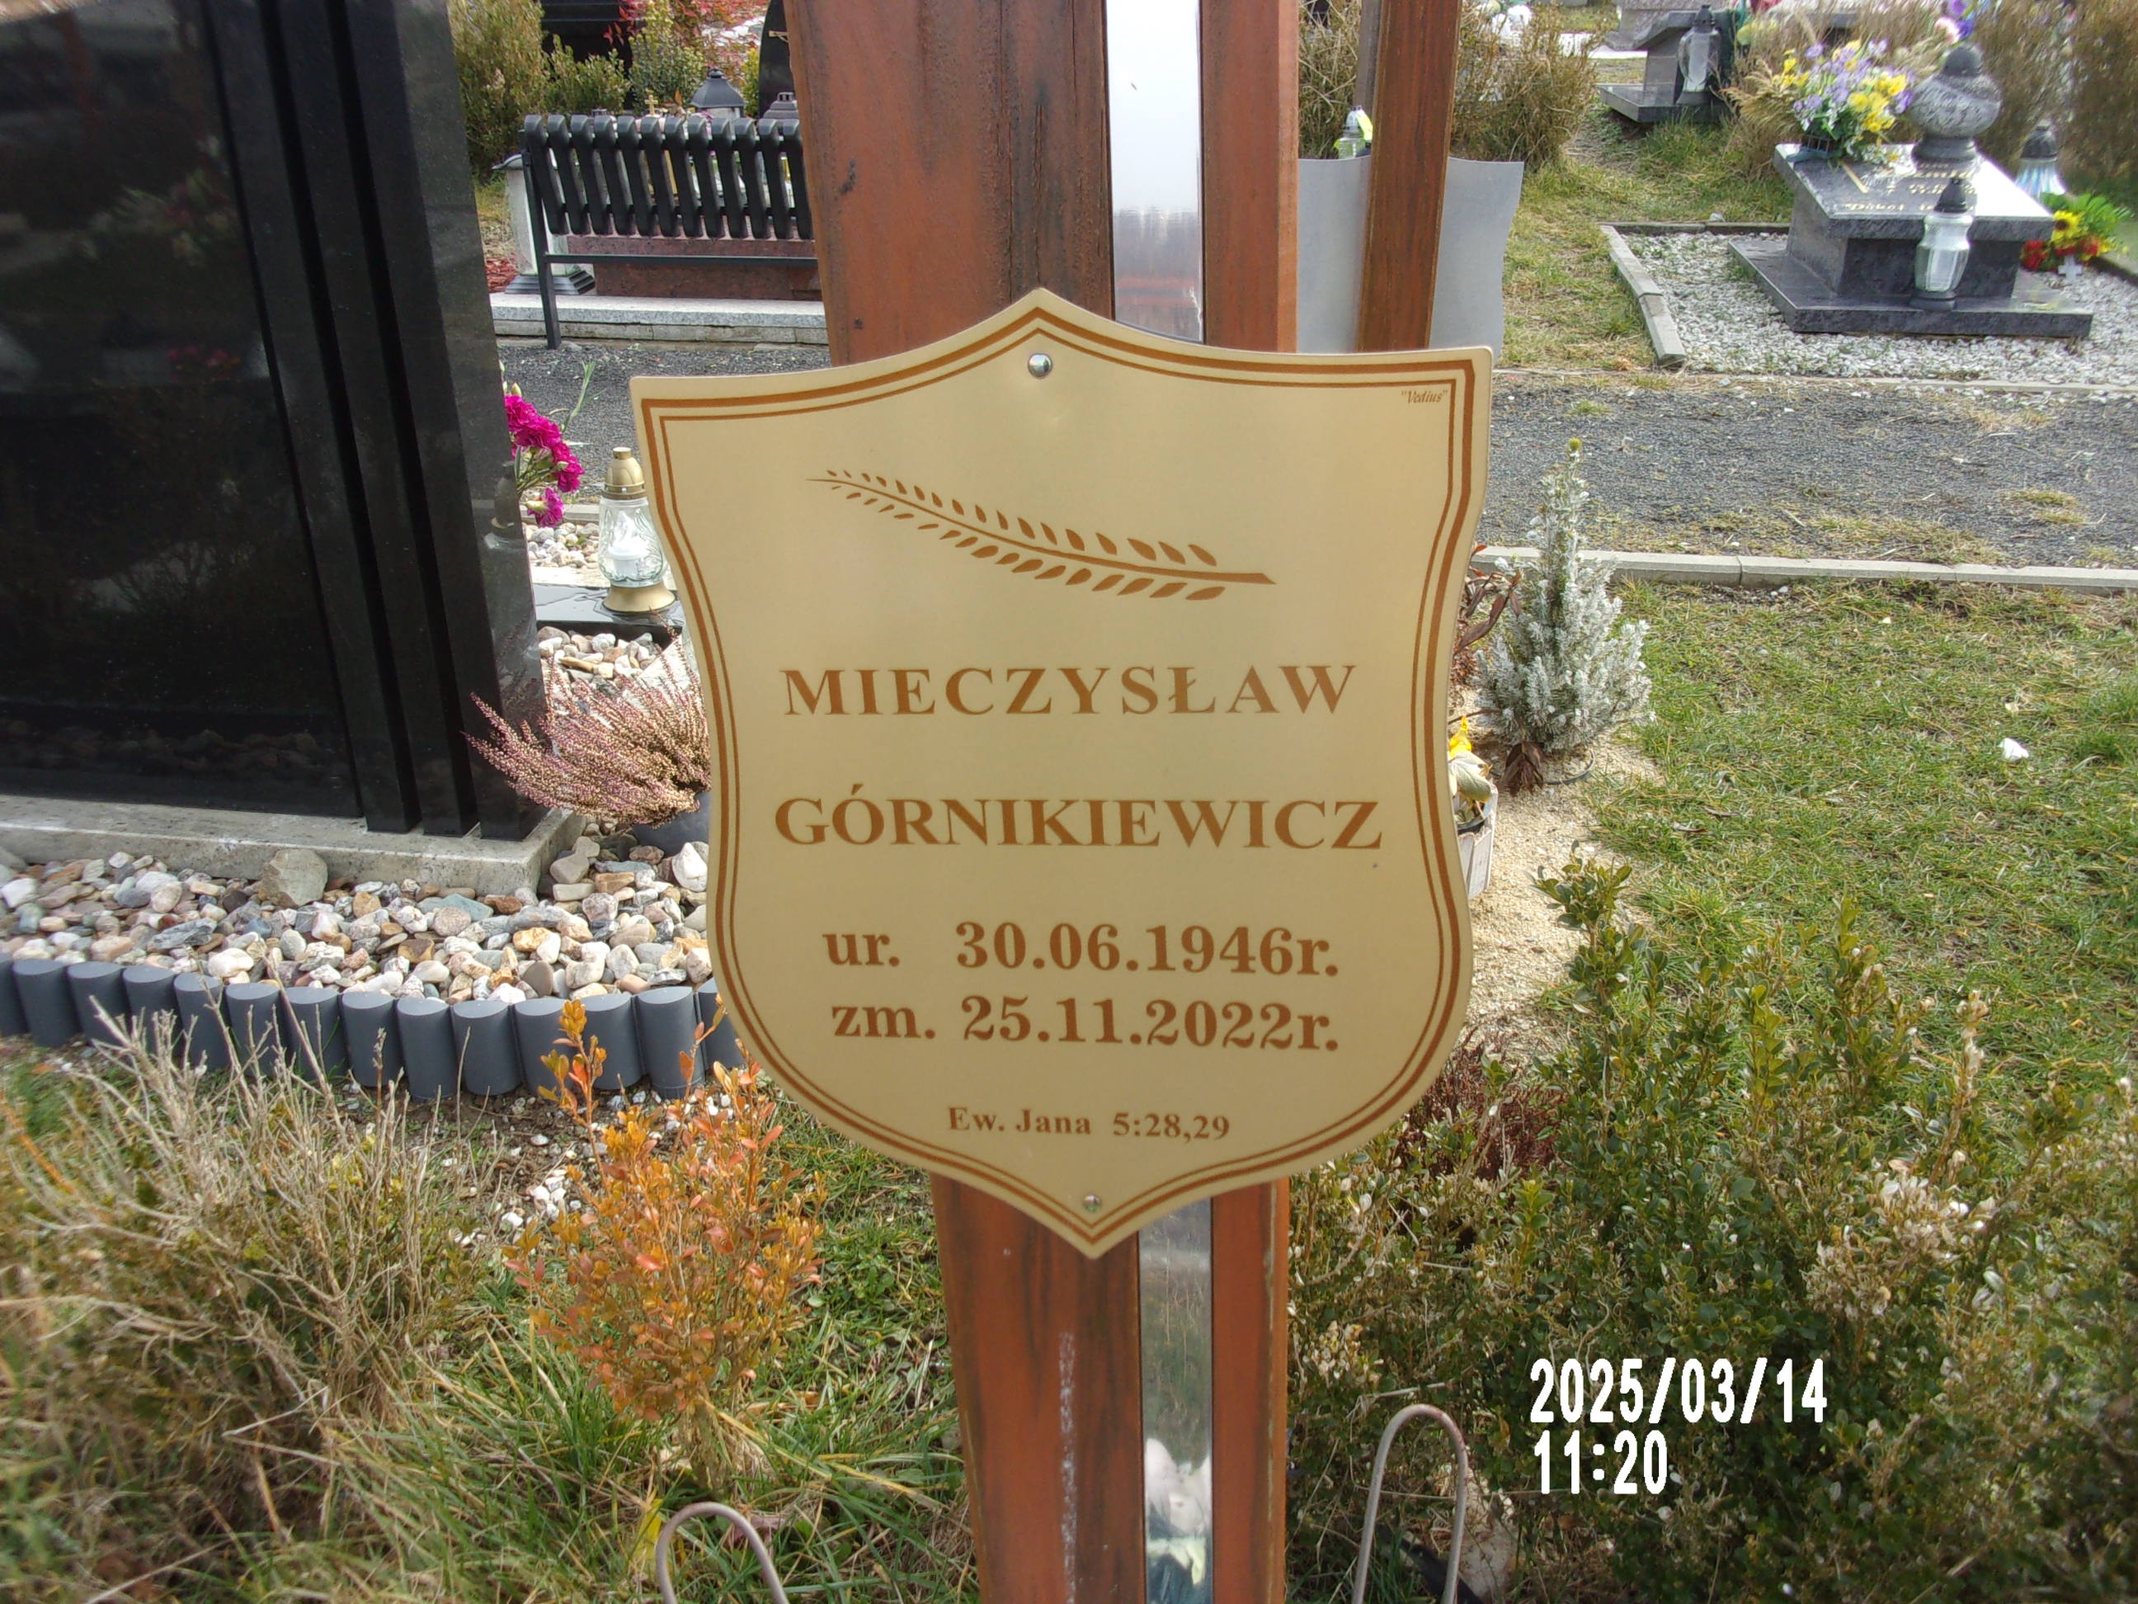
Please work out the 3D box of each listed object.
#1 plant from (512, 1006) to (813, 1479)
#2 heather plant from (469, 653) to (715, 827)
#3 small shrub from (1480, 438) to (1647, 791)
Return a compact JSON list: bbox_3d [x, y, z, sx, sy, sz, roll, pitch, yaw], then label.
[{"bbox_3d":[-0.356,0.394,1.520,0.250,0.450,0.240,4,27,8],"label":"plant"},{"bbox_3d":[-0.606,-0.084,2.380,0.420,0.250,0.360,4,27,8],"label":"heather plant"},{"bbox_3d":[0.863,-0.320,2.920,0.290,0.560,0.280,0,28,0],"label":"small shrub"}]

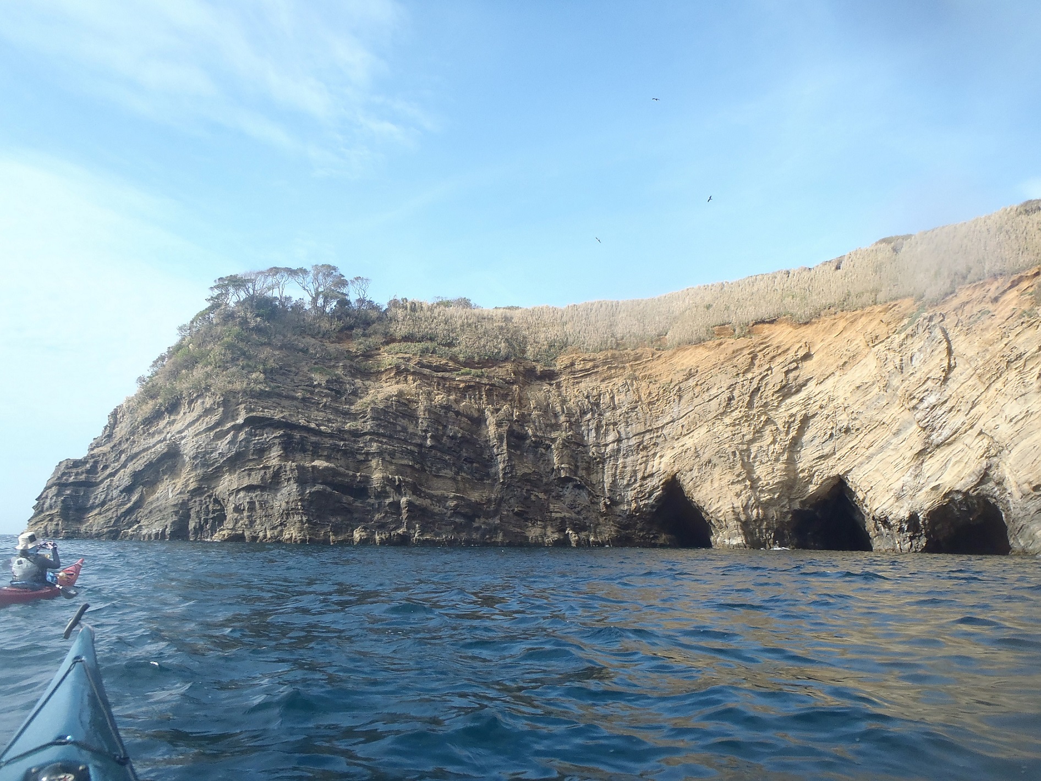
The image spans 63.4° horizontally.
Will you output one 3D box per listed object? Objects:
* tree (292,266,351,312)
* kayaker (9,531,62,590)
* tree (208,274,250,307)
[{"bbox_3d":[-27.677,-14.062,117.000,7.600,6.800,6.600,3,-10,-13],"label":"tree"},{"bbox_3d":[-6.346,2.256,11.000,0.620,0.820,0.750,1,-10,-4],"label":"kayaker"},{"bbox_3d":[-43.041,-14.604,124.000,6.000,5.000,5.200,4,-11,-19],"label":"tree"}]

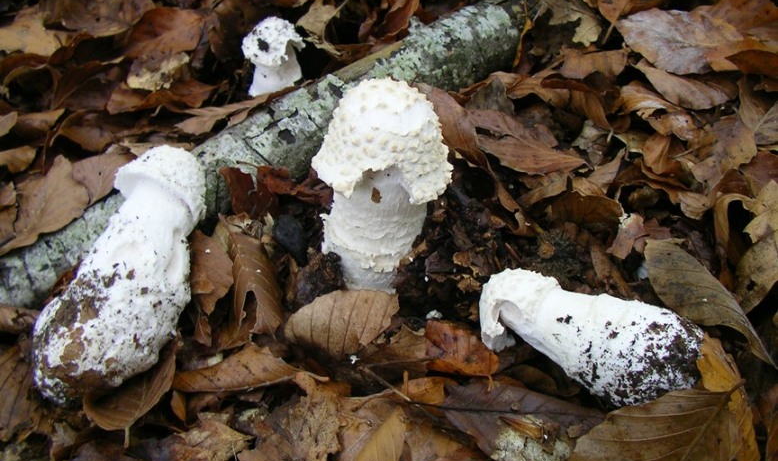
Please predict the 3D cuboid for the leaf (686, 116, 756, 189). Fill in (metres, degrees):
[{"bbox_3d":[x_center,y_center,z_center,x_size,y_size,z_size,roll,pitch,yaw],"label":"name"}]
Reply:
[{"bbox_3d":[0.205,-0.047,0.515,0.061,0.012,0.024,-37,60,-17],"label":"leaf"}]

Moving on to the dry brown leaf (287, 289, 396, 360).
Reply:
[{"bbox_3d":[-0.021,0.042,0.415,0.055,0.012,0.035,-37,70,-18],"label":"dry brown leaf"}]

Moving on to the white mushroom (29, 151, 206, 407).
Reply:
[{"bbox_3d":[-0.125,0.021,0.405,0.057,0.056,0.130,25,63,-15],"label":"white mushroom"}]

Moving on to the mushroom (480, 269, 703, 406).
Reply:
[{"bbox_3d":[0.098,0.049,0.422,0.112,0.054,0.054,16,45,16],"label":"mushroom"}]

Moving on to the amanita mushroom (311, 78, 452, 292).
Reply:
[{"bbox_3d":[-0.007,-0.012,0.440,0.070,0.128,0.070,5,43,0],"label":"amanita mushroom"}]

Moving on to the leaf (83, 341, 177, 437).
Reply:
[{"bbox_3d":[-0.125,0.074,0.418,0.039,0.022,0.048,17,61,16],"label":"leaf"}]

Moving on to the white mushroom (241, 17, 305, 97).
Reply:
[{"bbox_3d":[-0.083,-0.124,0.607,0.044,0.068,0.044,-1,43,0],"label":"white mushroom"}]

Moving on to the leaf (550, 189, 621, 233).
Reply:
[{"bbox_3d":[0.115,-0.011,0.497,0.042,0.015,0.029,-2,68,-1],"label":"leaf"}]

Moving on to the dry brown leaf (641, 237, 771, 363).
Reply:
[{"bbox_3d":[0.157,0.035,0.428,0.031,0.018,0.087,-21,53,-12],"label":"dry brown leaf"}]

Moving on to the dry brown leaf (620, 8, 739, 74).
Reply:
[{"bbox_3d":[0.214,-0.141,0.632,0.088,0.012,0.058,12,62,7],"label":"dry brown leaf"}]

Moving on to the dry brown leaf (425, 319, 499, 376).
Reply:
[{"bbox_3d":[0.035,0.056,0.413,0.036,0.010,0.028,4,55,4],"label":"dry brown leaf"}]

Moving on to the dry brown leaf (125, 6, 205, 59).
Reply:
[{"bbox_3d":[-0.159,-0.141,0.609,0.047,0.013,0.055,9,59,0],"label":"dry brown leaf"}]

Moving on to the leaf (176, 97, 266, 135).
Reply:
[{"bbox_3d":[-0.102,-0.069,0.533,0.060,0.010,0.015,-19,60,-12],"label":"leaf"}]

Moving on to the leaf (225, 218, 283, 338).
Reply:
[{"bbox_3d":[-0.069,0.023,0.435,0.023,0.016,0.066,-7,63,-8],"label":"leaf"}]

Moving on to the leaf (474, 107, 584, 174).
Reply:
[{"bbox_3d":[0.085,-0.054,0.538,0.081,0.014,0.038,26,59,17],"label":"leaf"}]

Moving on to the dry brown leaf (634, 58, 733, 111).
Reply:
[{"bbox_3d":[0.204,-0.101,0.598,0.072,0.012,0.032,22,65,11],"label":"dry brown leaf"}]

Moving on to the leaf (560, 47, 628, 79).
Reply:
[{"bbox_3d":[0.141,-0.115,0.587,0.049,0.011,0.029,-1,57,3],"label":"leaf"}]

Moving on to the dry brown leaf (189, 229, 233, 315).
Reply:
[{"bbox_3d":[-0.094,0.021,0.442,0.026,0.010,0.049,-1,64,-11],"label":"dry brown leaf"}]

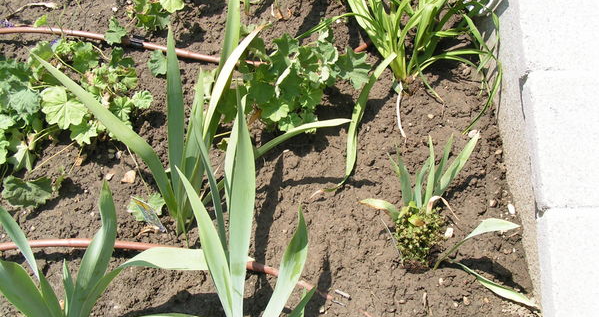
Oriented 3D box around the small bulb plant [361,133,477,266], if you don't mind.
[{"bbox_3d":[0.244,0.082,1.325,0.242,0.180,0.217,0,54,0],"label":"small bulb plant"}]

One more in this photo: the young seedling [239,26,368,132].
[{"bbox_3d":[0.009,-0.185,1.516,0.309,0.190,0.215,0,54,0],"label":"young seedling"}]

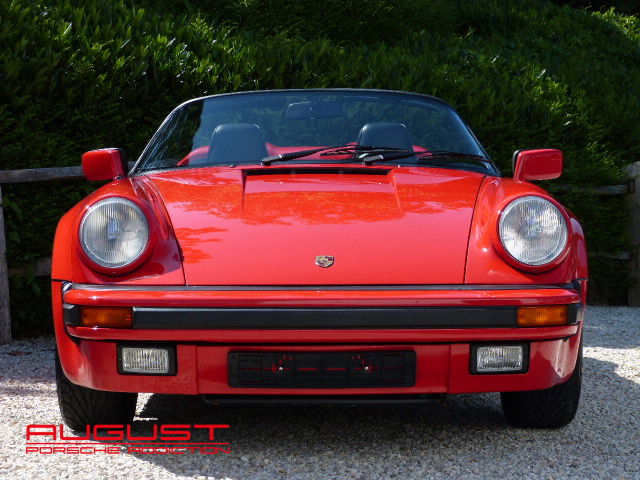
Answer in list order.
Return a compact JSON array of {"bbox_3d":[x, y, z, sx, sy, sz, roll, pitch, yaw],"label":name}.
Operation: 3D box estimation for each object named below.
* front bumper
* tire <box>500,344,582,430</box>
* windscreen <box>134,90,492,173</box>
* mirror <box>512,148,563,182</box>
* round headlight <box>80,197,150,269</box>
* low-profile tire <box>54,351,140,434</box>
[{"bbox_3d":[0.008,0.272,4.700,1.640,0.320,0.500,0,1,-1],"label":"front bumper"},{"bbox_3d":[0.713,0.304,5.310,0.215,0.630,0.630,0,1,-1],"label":"tire"},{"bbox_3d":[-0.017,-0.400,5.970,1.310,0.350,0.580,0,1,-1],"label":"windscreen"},{"bbox_3d":[0.805,-0.278,6.020,0.185,0.120,0.100,0,1,-1],"label":"mirror"},{"bbox_3d":[-0.602,-0.022,4.780,0.210,0.220,0.140,0,1,-1],"label":"round headlight"},{"bbox_3d":[-0.719,0.308,5.300,0.215,0.630,0.630,0,1,-1],"label":"low-profile tire"}]

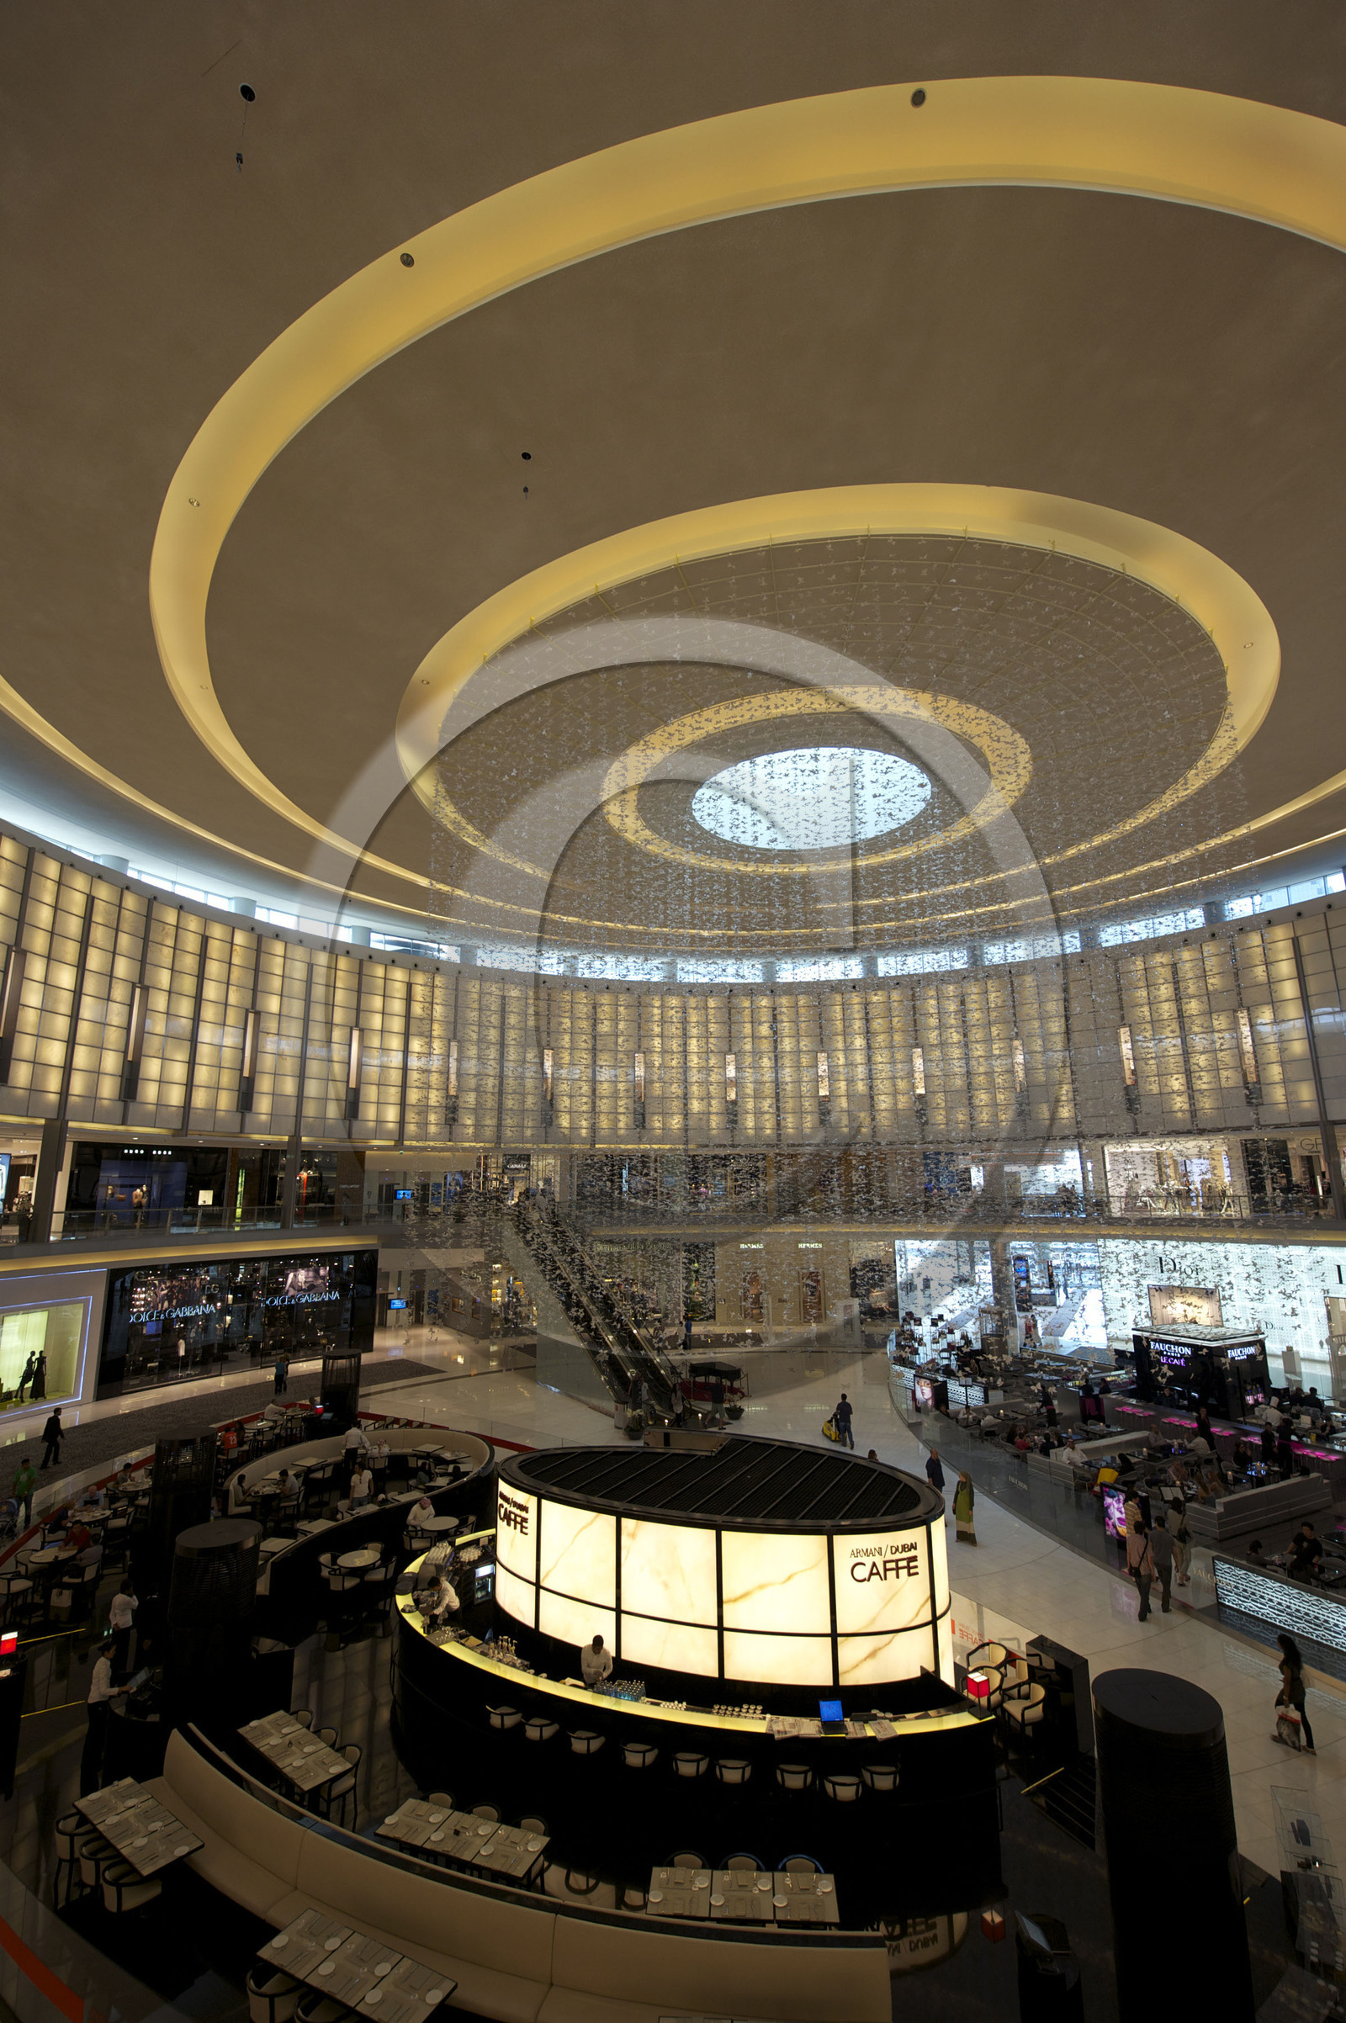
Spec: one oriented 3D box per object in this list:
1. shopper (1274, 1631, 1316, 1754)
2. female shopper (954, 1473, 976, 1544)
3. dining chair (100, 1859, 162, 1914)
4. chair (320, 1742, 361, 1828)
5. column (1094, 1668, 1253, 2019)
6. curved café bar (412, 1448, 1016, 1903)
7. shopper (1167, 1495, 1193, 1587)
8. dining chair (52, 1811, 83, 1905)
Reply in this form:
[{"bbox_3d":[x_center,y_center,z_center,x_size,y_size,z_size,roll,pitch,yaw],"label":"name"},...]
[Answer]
[{"bbox_3d":[9.673,10.702,14.170,0.500,1.570,0.650,9,-15,-37],"label":"shopper"},{"bbox_3d":[7.337,12.477,22.627,0.520,1.650,0.400,-11,-16,40],"label":"female shopper"},{"bbox_3d":[-6.363,10.514,10.611,0.580,0.750,0.580,-10,-15,37],"label":"dining chair"},{"bbox_3d":[-4.699,10.929,12.636,0.580,0.750,0.580,-10,-15,37],"label":"chair"},{"bbox_3d":[6.082,9.724,11.043,1.460,2.250,1.460,-1,-12,0],"label":"column"},{"bbox_3d":[0.081,10.492,16.785,11.760,3.250,7.480,-7,-14,29],"label":"curved café bar"},{"bbox_3d":[11.062,11.635,19.762,0.500,1.740,0.380,-4,-12,15],"label":"shopper"},{"bbox_3d":[-7.531,10.712,11.492,0.580,0.750,0.580,-10,-15,37],"label":"dining chair"}]

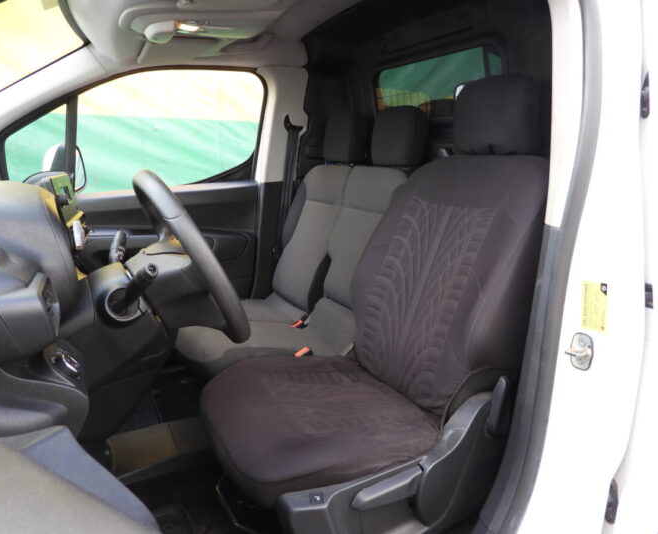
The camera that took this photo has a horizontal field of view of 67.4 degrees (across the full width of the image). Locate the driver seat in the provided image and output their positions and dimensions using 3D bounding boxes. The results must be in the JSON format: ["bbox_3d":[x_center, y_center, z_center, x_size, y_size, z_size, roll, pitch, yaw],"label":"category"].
[{"bbox_3d":[0.147,0.070,1.181,0.850,1.045,0.530,-7,15,-28],"label":"driver seat"}]

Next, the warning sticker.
[{"bbox_3d":[0.474,0.071,0.880,0.041,0.088,0.003,2,12,32],"label":"warning sticker"}]

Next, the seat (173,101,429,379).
[{"bbox_3d":[-0.164,-0.049,1.740,0.880,1.005,0.750,-7,15,-28],"label":"seat"}]

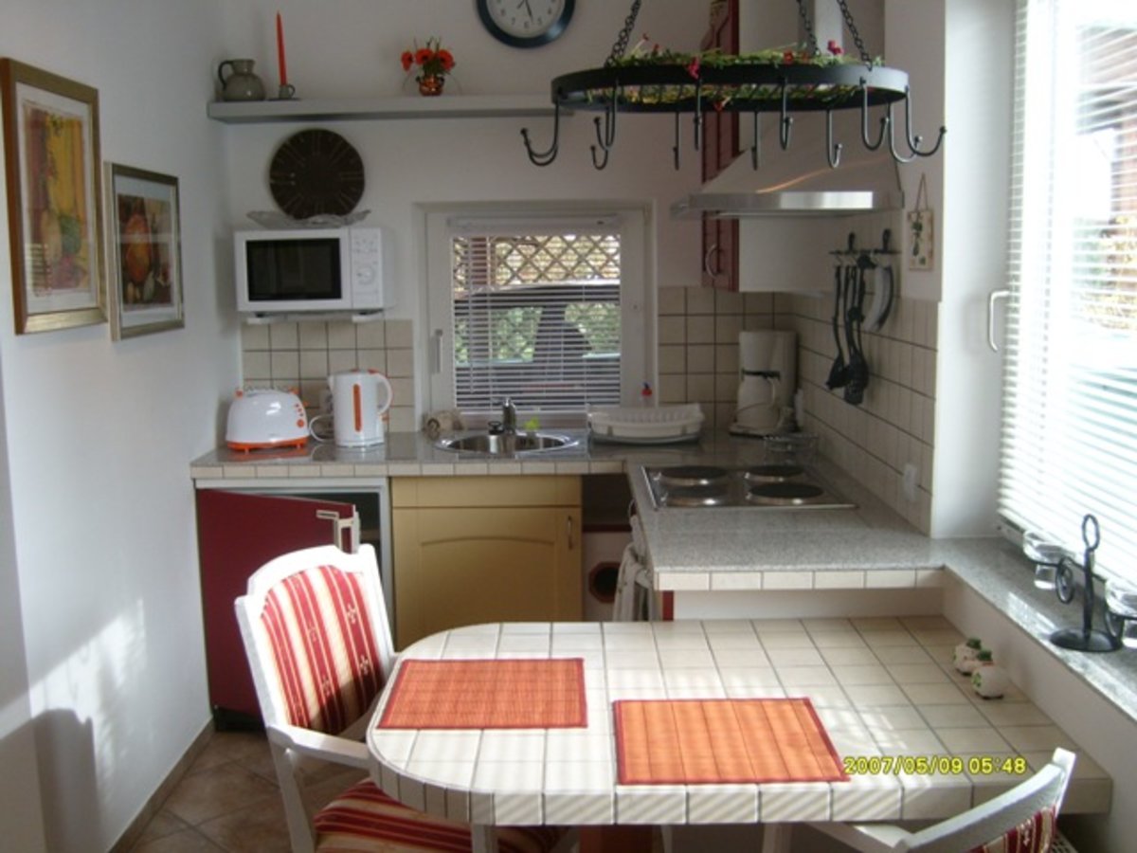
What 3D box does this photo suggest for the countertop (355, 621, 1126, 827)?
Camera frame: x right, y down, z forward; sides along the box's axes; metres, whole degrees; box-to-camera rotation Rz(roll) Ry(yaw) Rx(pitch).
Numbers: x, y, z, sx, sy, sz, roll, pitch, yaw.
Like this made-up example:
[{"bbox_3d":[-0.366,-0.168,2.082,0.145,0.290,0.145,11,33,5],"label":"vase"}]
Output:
[{"bbox_3d":[0.229,0.483,2.011,1.090,0.054,0.755,-1,8,0],"label":"countertop"}]

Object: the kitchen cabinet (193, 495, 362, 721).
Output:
[{"bbox_3d":[-0.835,0.556,3.786,0.600,0.790,0.480,1,9,14],"label":"kitchen cabinet"}]

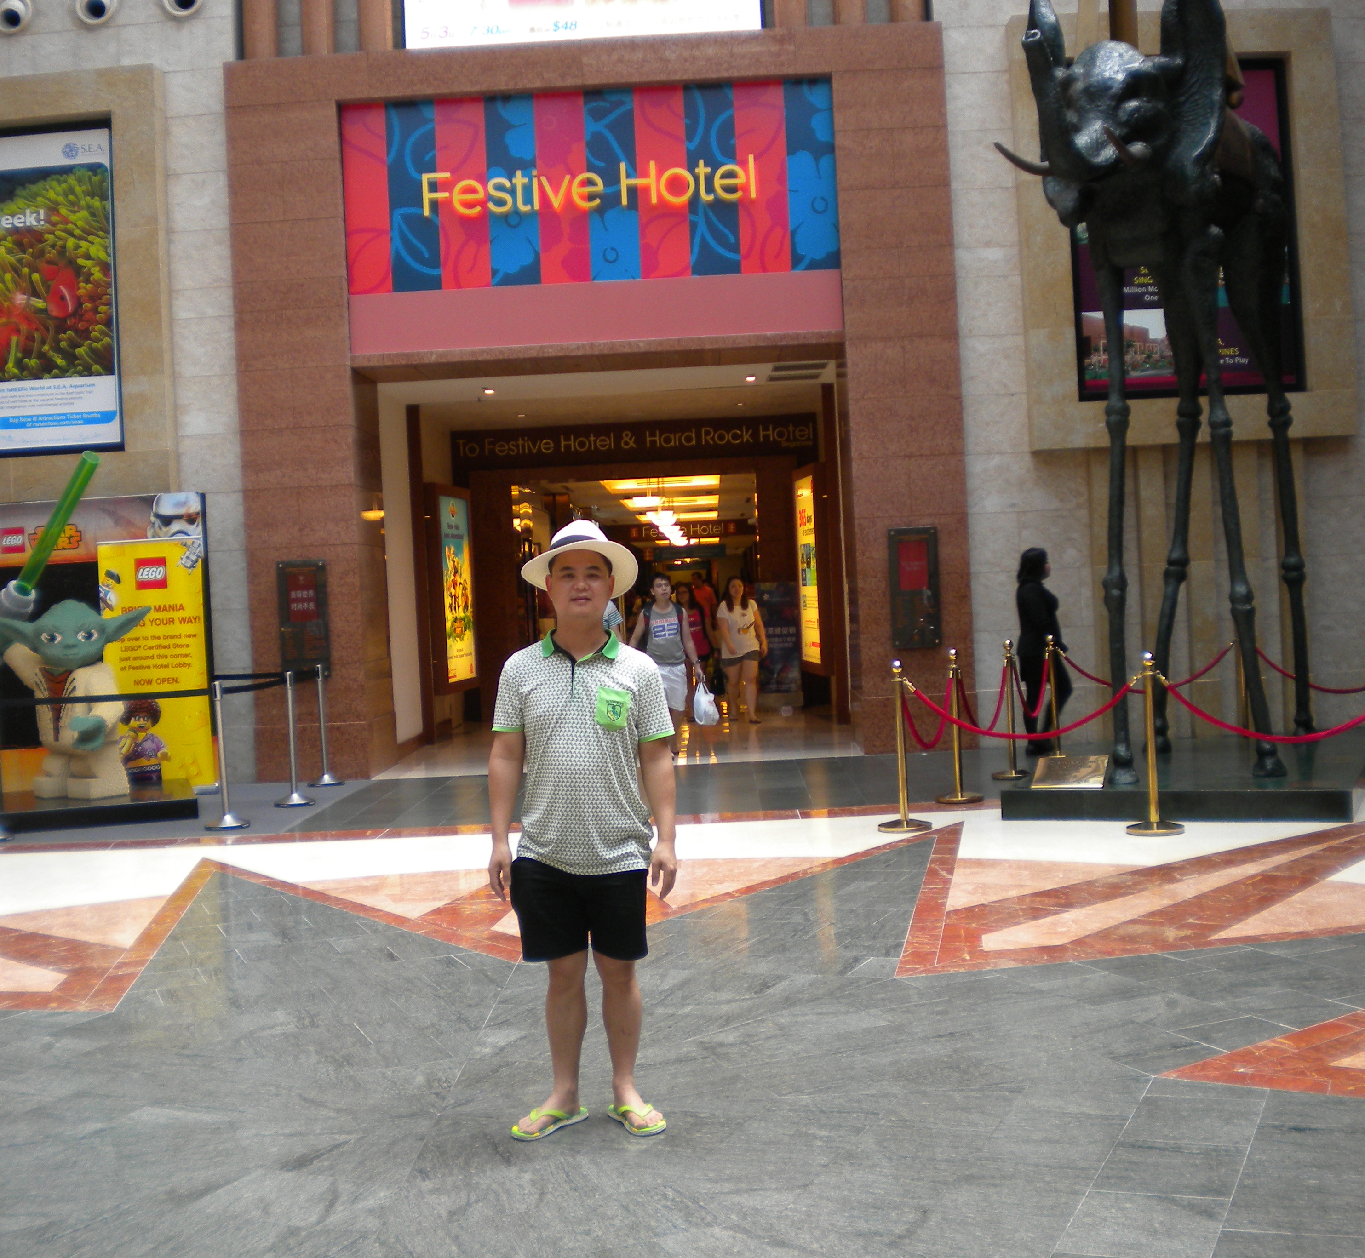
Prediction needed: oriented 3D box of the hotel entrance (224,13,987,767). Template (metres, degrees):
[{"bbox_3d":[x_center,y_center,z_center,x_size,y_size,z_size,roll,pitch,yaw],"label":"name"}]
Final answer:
[{"bbox_3d":[-0.694,-1.895,14.904,6.115,6.125,1.200,-3,1,2],"label":"hotel entrance"}]

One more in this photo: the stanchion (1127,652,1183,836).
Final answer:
[{"bbox_3d":[2.585,0.627,9.342,0.325,0.986,0.325,-3,1,2],"label":"stanchion"}]

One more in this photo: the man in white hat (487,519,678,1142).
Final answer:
[{"bbox_3d":[-0.282,0.548,4.772,0.530,1.706,0.360,-3,1,0],"label":"man in white hat"}]

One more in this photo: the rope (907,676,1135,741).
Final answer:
[{"bbox_3d":[1.914,0.457,9.629,1.299,0.354,0.050,-2,1,24],"label":"rope"}]

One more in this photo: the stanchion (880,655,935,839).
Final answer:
[{"bbox_3d":[1.305,0.689,10.105,0.325,1.005,0.325,-3,1,0],"label":"stanchion"}]

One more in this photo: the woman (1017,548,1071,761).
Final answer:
[{"bbox_3d":[2.979,0.179,13.971,0.440,1.692,0.460,-3,1,-6],"label":"woman"}]

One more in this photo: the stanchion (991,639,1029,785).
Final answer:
[{"bbox_3d":[2.389,0.585,12.403,0.310,1.005,0.310,-3,1,0],"label":"stanchion"}]

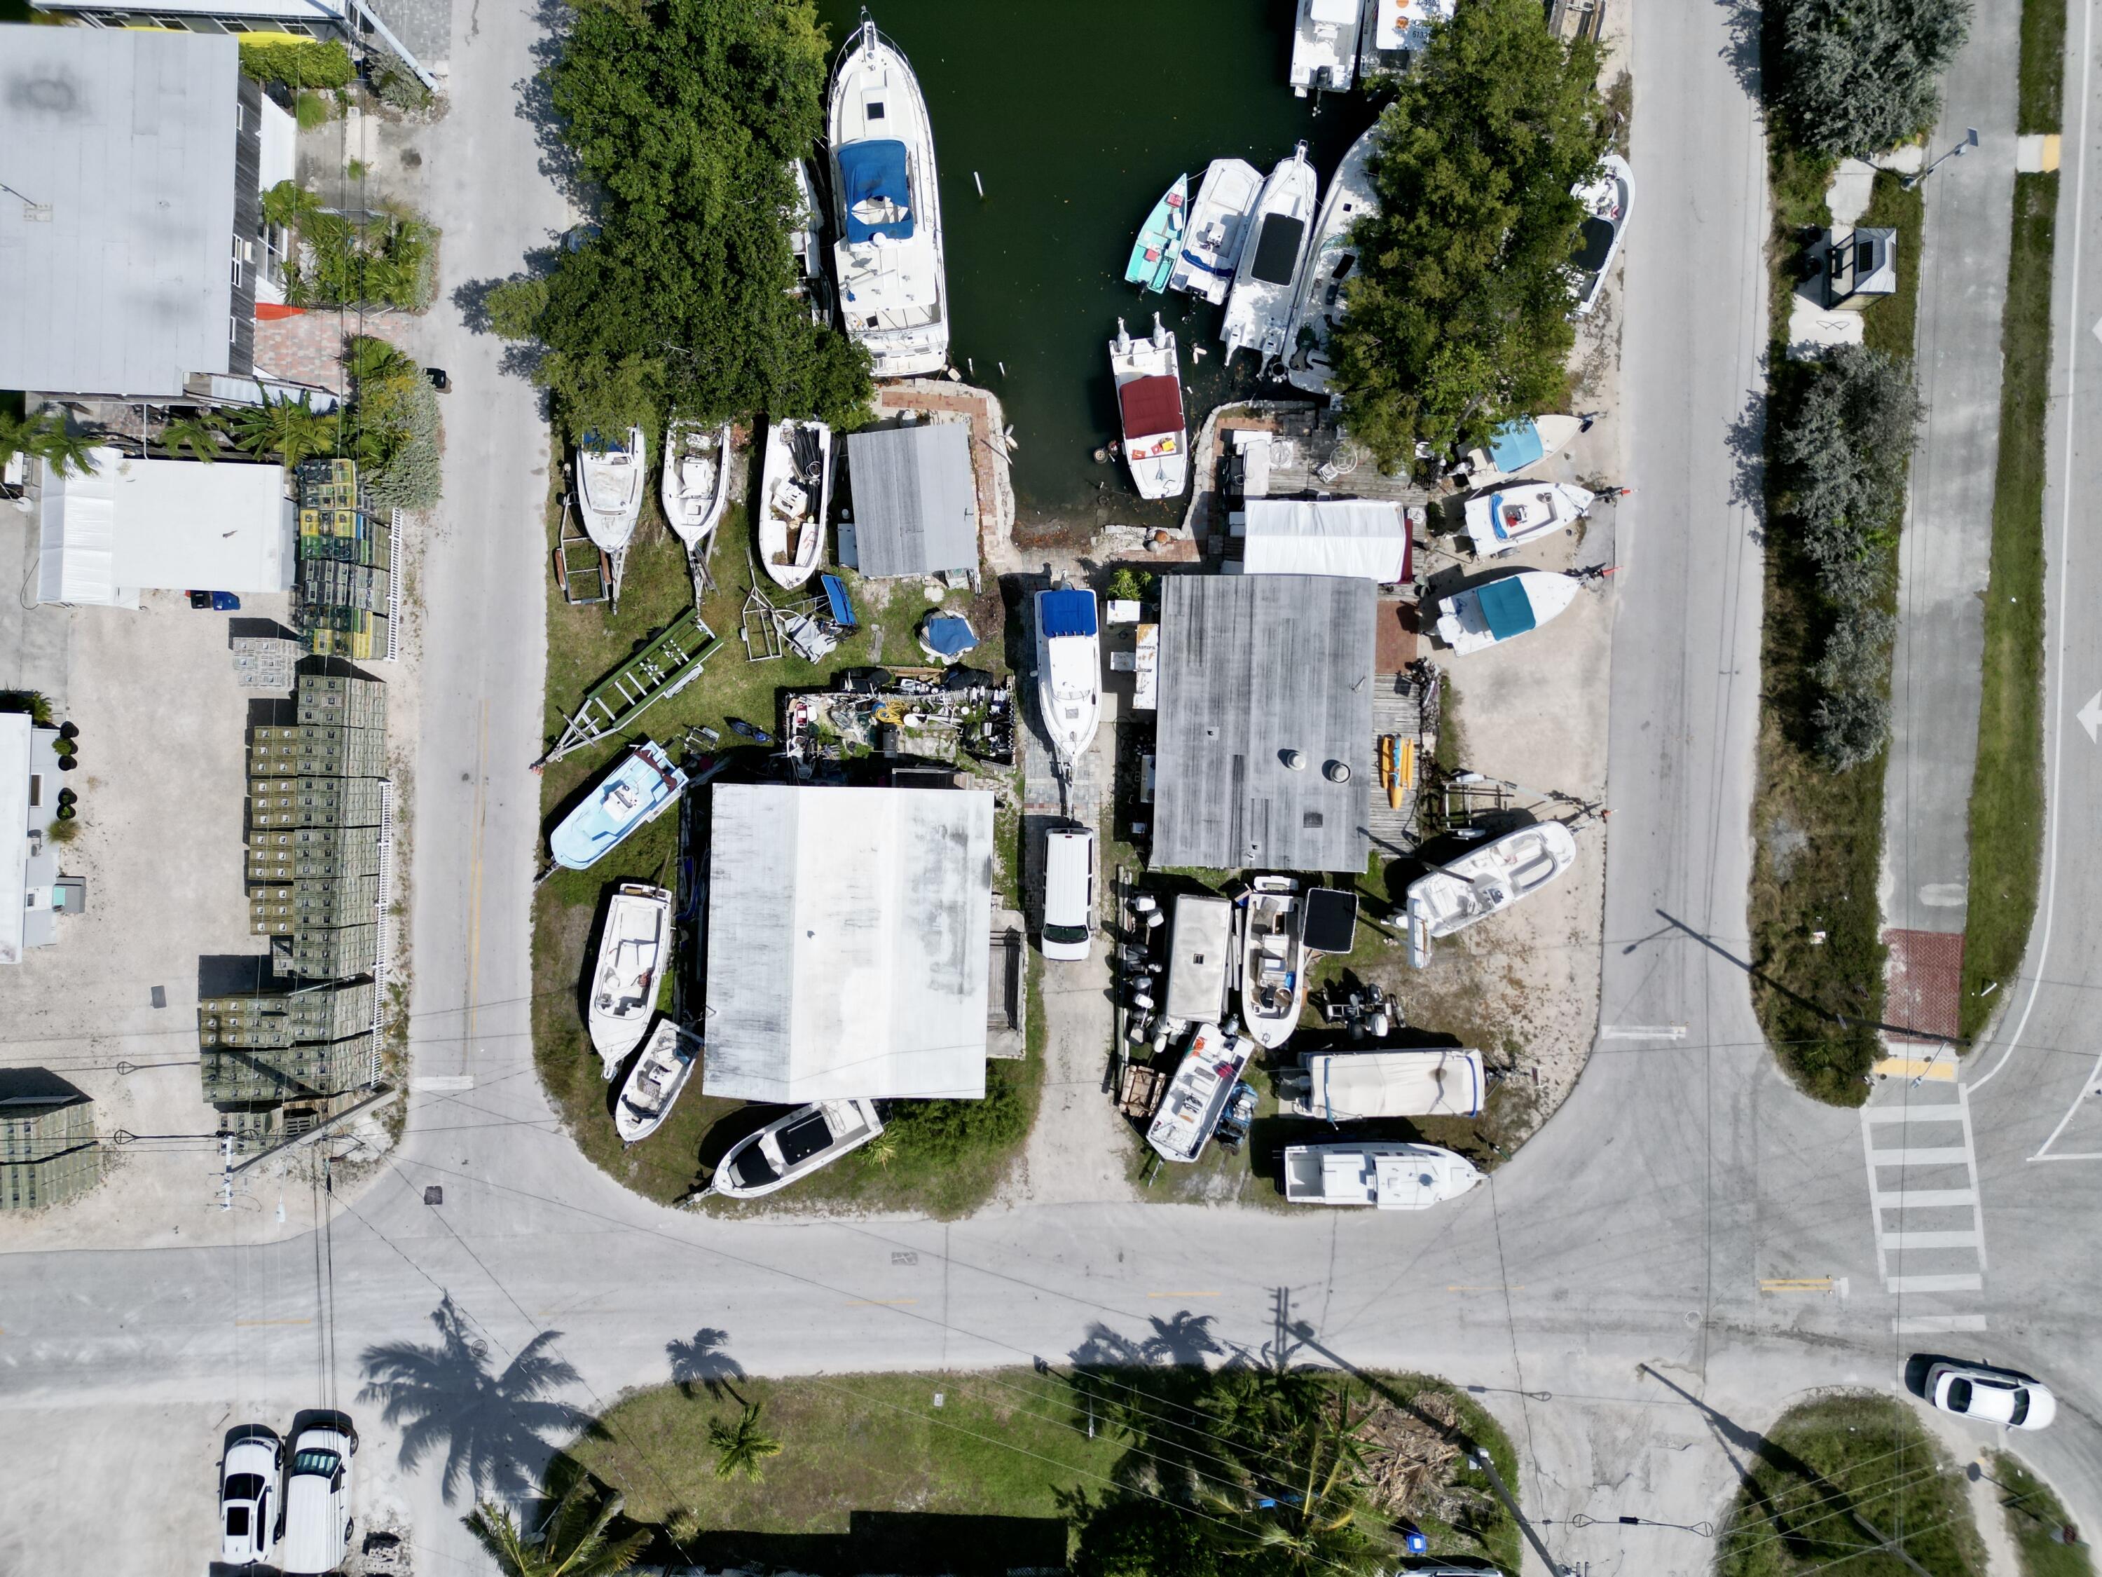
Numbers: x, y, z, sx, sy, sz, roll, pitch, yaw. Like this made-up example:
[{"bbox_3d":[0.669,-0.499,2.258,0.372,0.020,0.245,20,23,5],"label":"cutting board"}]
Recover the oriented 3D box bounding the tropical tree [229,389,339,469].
[{"bbox_3d":[-28.650,-13.370,55.880,4.140,4.240,2.980,0,90,0],"label":"tropical tree"}]

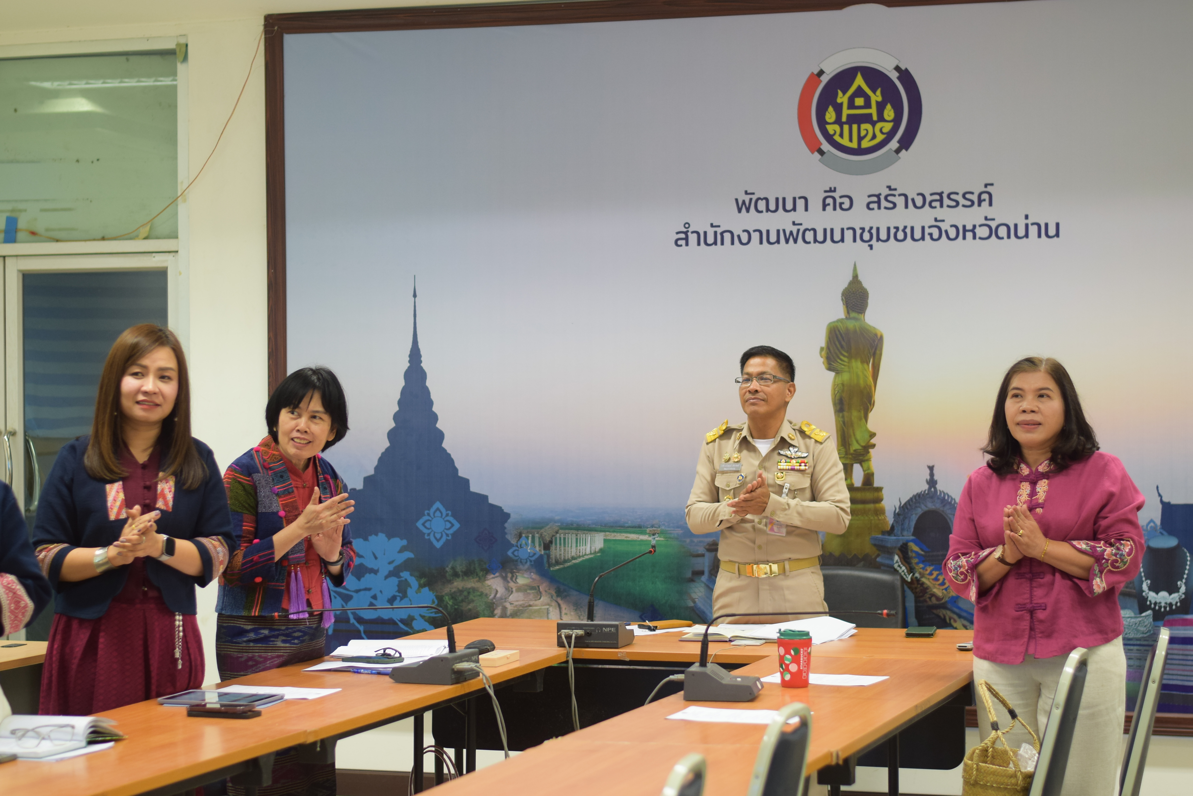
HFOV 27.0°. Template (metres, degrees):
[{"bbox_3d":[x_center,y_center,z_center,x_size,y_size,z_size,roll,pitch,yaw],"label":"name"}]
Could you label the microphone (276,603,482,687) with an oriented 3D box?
[{"bbox_3d":[-0.628,0.658,6.782,0.585,0.200,0.180,0,1,20],"label":"microphone"}]

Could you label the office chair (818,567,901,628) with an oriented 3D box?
[{"bbox_3d":[0.719,1.024,8.201,0.600,0.905,0.600,0,1,18],"label":"office chair"}]

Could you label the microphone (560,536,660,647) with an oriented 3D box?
[{"bbox_3d":[0.068,0.609,7.641,0.185,0.255,0.580,0,1,20],"label":"microphone"}]

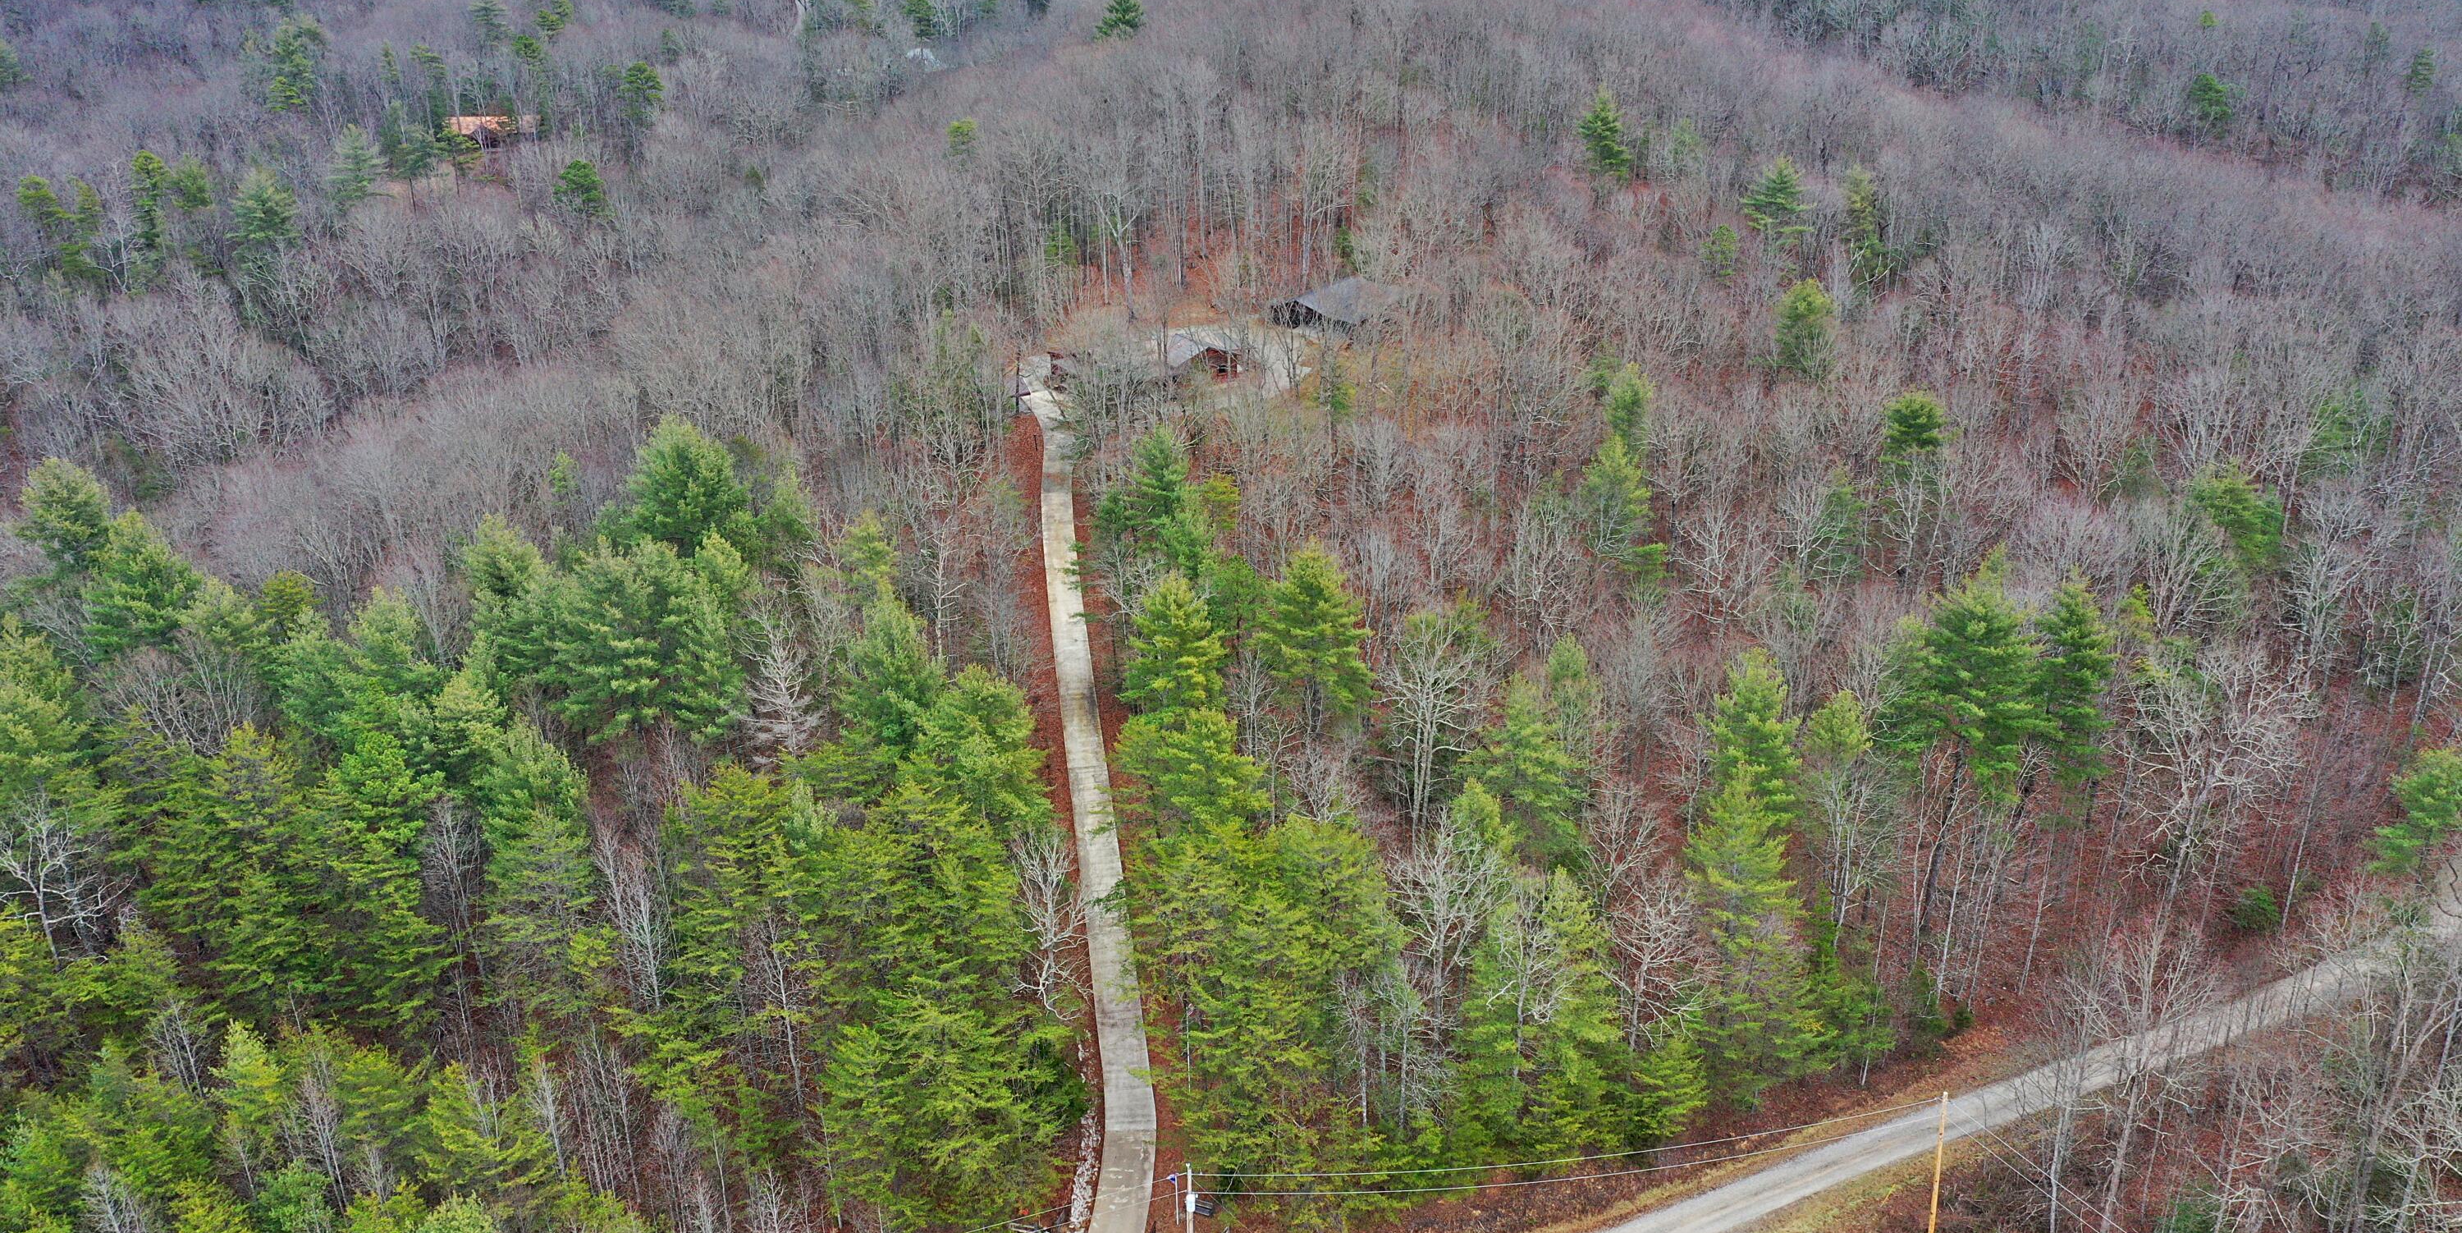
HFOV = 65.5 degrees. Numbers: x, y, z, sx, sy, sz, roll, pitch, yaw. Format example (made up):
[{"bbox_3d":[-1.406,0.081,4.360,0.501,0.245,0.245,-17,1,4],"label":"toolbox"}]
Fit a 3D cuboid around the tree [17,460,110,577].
[{"bbox_3d":[-101.000,-5.000,168.670,8.000,19.000,8.000,-1,23,0],"label":"tree"}]

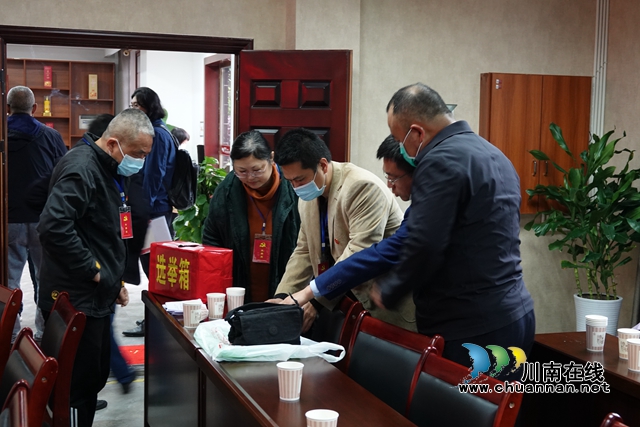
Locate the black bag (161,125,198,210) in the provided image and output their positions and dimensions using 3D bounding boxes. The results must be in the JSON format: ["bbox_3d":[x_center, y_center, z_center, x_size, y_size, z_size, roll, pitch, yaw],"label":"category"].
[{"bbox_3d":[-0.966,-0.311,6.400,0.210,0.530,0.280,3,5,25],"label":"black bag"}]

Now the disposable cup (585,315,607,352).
[{"bbox_3d":[0.954,0.416,3.192,0.076,0.113,0.076,1,4,0],"label":"disposable cup"}]

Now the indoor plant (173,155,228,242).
[{"bbox_3d":[-0.868,0.179,6.845,0.460,1.200,0.460,1,4,0],"label":"indoor plant"}]

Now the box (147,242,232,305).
[{"bbox_3d":[-0.585,0.259,4.171,0.185,0.220,0.368,-3,6,-44],"label":"box"}]

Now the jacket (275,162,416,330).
[{"bbox_3d":[0.105,0.122,3.420,0.480,0.620,0.430,5,6,42],"label":"jacket"}]

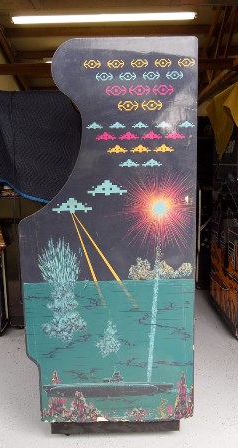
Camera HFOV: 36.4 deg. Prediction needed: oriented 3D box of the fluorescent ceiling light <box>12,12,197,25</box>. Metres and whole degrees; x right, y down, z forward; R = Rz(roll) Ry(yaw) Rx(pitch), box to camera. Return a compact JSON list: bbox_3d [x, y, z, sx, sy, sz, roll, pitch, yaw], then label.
[{"bbox_3d":[-0.188,-2.670,4.700,2.400,0.065,0.110,-1,8,1],"label":"fluorescent ceiling light"}]

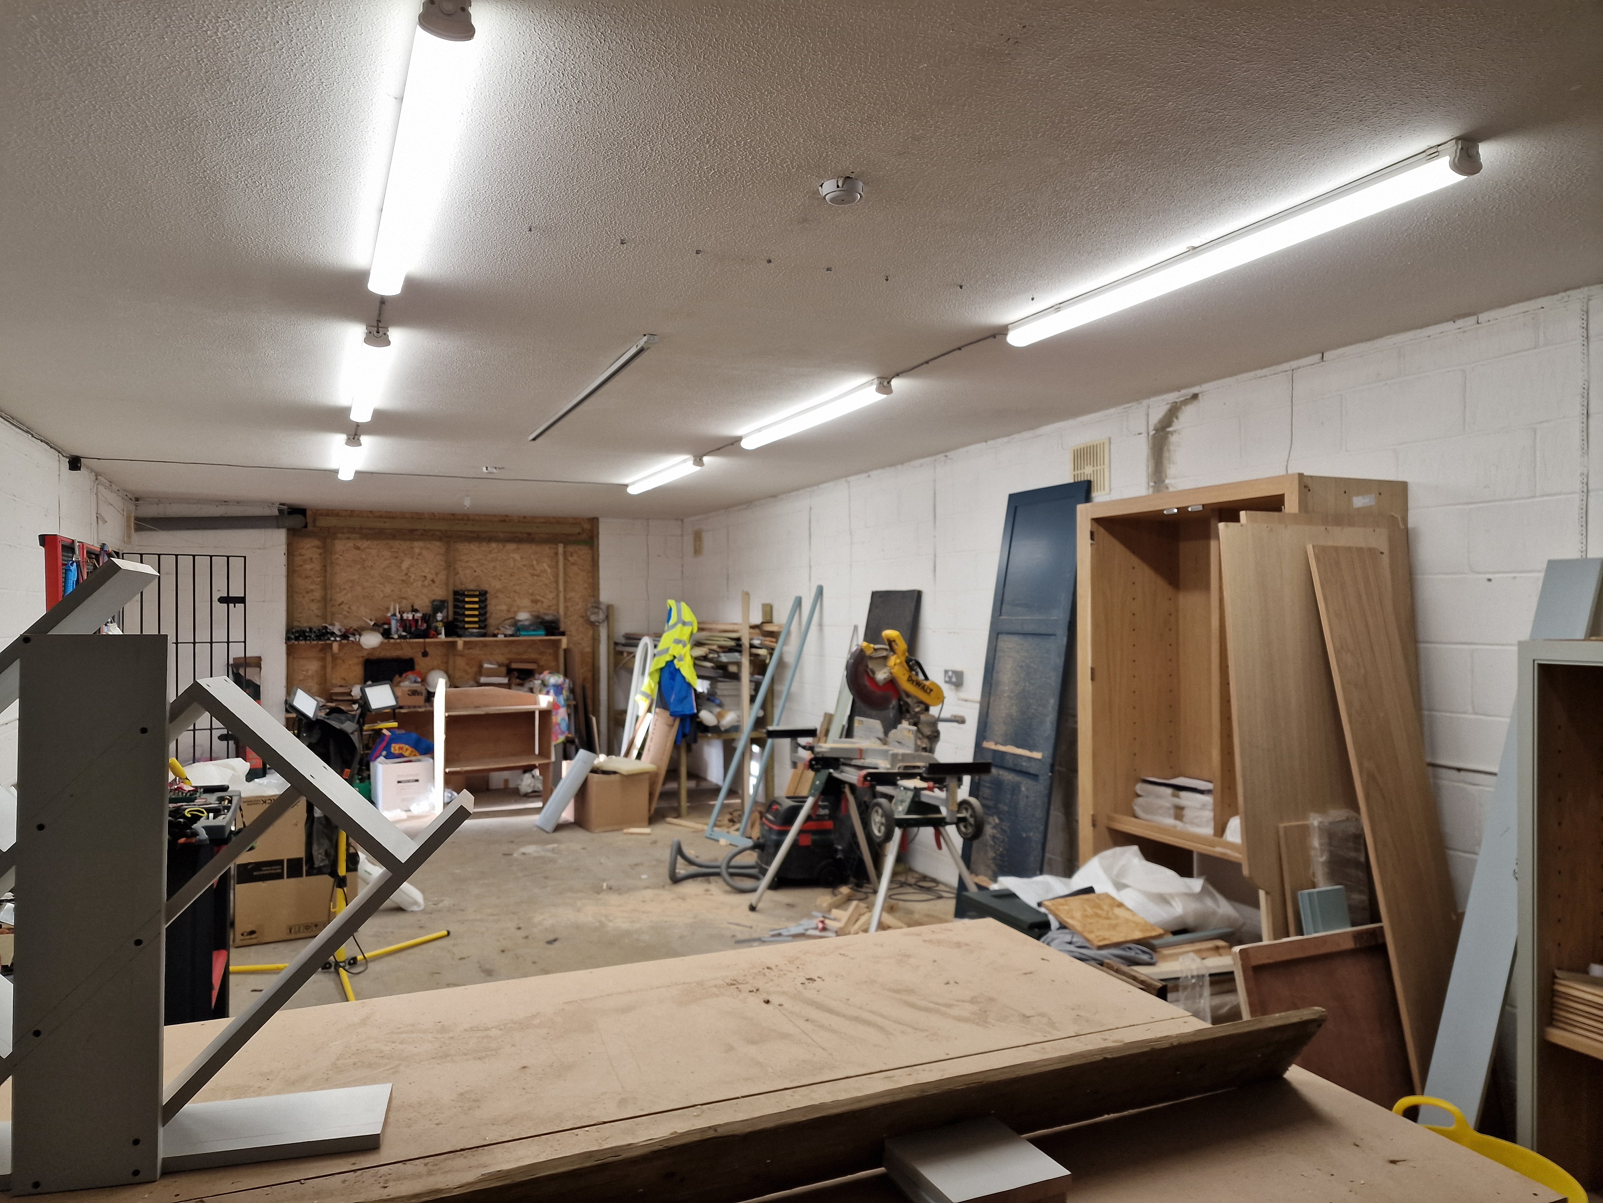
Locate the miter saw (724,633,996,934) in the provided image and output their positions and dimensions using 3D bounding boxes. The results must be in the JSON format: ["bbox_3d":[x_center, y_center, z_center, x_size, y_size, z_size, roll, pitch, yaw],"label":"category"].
[{"bbox_3d":[0.356,0.881,5.404,0.919,1.490,1.810,1,-1,-25],"label":"miter saw"}]

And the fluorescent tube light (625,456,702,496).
[{"bbox_3d":[-0.956,-0.848,7.306,0.092,0.078,1.524,1,-1,-25],"label":"fluorescent tube light"}]

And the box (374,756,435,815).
[{"bbox_3d":[-3.126,1.443,8.395,0.420,0.400,0.280,1,-1,-38],"label":"box"}]

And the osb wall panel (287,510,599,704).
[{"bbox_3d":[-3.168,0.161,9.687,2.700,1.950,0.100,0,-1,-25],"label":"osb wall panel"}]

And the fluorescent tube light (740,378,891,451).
[{"bbox_3d":[0.026,-0.871,5.100,0.092,0.078,1.524,1,-1,-25],"label":"fluorescent tube light"}]

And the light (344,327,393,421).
[{"bbox_3d":[-1.728,-0.867,4.249,0.085,0.070,1.550,0,-1,-24],"label":"light"}]

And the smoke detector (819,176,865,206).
[{"bbox_3d":[0.092,-0.928,2.429,0.102,0.036,0.102,0,-1,0],"label":"smoke detector"}]

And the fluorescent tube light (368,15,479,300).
[{"bbox_3d":[-0.877,-0.915,2.368,0.092,0.078,1.524,1,-1,-25],"label":"fluorescent tube light"}]

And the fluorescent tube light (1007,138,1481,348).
[{"bbox_3d":[1.046,-0.895,2.875,0.092,0.078,1.524,1,-1,-25],"label":"fluorescent tube light"}]

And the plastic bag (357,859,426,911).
[{"bbox_3d":[-2.202,1.483,5.705,0.360,0.270,0.320,1,-1,-25],"label":"plastic bag"}]

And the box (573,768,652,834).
[{"bbox_3d":[-1.430,1.463,7.964,0.450,0.425,0.400,0,-1,-31],"label":"box"}]

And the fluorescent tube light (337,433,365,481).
[{"bbox_3d":[-2.711,-0.843,6.378,0.085,0.070,1.550,0,-1,-24],"label":"fluorescent tube light"}]

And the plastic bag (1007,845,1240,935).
[{"bbox_3d":[1.160,1.050,3.880,0.830,0.280,0.450,0,-1,33],"label":"plastic bag"}]

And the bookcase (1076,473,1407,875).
[{"bbox_3d":[1.593,0.602,3.995,0.480,2.006,1.120,0,-1,-24],"label":"bookcase"}]

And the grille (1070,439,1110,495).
[{"bbox_3d":[1.374,-0.625,5.097,0.020,0.267,0.275,0,-1,-24],"label":"grille"}]

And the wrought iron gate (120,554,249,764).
[{"bbox_3d":[-4.805,0.651,8.315,0.860,2.035,0.045,0,-1,-28],"label":"wrought iron gate"}]

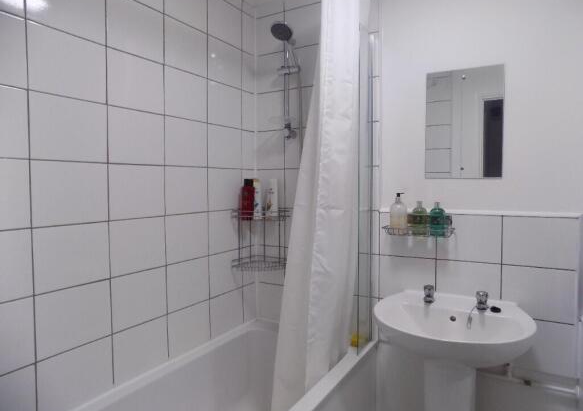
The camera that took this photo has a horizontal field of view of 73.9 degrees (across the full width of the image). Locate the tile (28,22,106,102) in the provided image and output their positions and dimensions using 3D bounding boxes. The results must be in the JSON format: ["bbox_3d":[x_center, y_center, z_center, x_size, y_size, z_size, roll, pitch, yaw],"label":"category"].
[{"bbox_3d":[-0.700,-0.439,1.218,0.010,0.198,0.248,2,3,30],"label":"tile"}]

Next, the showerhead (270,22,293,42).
[{"bbox_3d":[-0.040,-0.794,1.760,0.110,0.045,0.110,1,-33,30],"label":"showerhead"}]

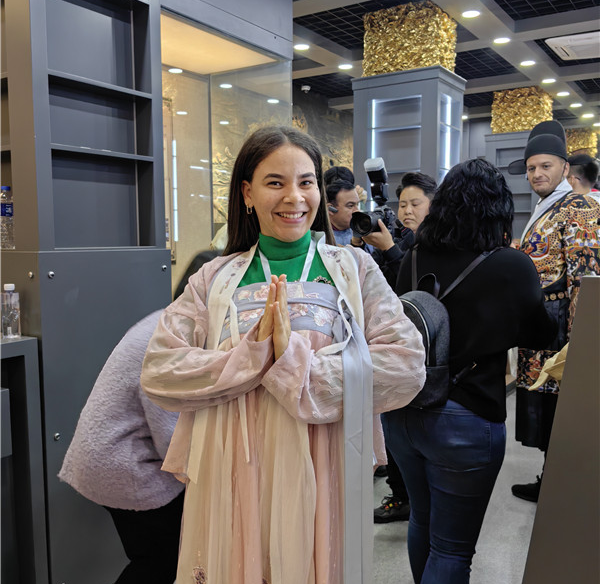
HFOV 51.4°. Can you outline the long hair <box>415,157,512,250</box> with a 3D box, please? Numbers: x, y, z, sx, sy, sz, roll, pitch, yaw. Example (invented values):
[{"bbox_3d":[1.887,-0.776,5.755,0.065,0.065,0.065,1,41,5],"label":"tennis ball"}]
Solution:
[{"bbox_3d":[0.488,-0.258,1.840,0.250,0.260,0.250,5,7,38],"label":"long hair"}]

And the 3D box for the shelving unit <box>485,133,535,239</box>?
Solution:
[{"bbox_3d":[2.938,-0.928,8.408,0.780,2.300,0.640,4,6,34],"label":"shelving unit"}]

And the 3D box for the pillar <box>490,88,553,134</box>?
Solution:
[{"bbox_3d":[2.947,-2.342,8.276,0.650,0.580,0.500,4,6,34],"label":"pillar"}]

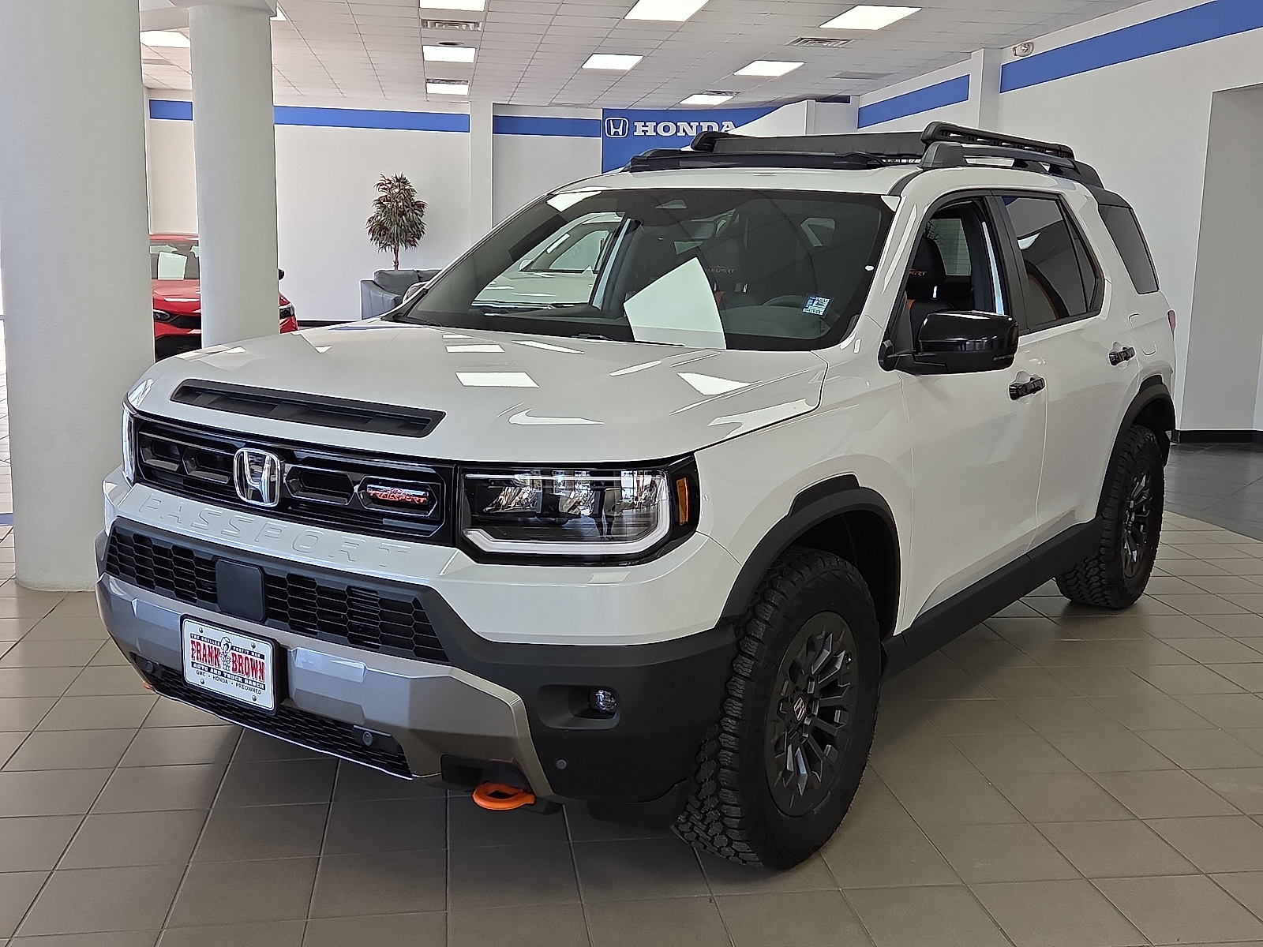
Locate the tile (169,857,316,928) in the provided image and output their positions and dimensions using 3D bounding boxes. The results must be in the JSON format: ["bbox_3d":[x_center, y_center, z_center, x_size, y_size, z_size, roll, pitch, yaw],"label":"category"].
[{"bbox_3d":[-0.885,0.964,2.942,0.300,0.010,0.300,0,11,-8],"label":"tile"}]

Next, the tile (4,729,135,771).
[{"bbox_3d":[-1.603,0.798,3.673,0.300,0.010,0.292,0,11,-8],"label":"tile"}]

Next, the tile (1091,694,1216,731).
[{"bbox_3d":[1.696,0.785,4.171,0.300,0.010,0.300,0,11,-8],"label":"tile"}]

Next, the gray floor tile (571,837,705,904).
[{"bbox_3d":[0.020,0.952,3.046,0.300,0.010,0.292,0,11,-8],"label":"gray floor tile"}]

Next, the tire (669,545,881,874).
[{"bbox_3d":[0.333,0.549,3.120,0.280,0.780,0.780,9,13,35],"label":"tire"}]

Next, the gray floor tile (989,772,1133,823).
[{"bbox_3d":[1.177,0.895,3.513,0.300,0.010,0.300,0,11,-8],"label":"gray floor tile"}]

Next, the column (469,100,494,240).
[{"bbox_3d":[-2.337,-4.002,19.895,0.358,3.430,0.300,0,11,-8],"label":"column"}]

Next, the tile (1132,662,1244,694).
[{"bbox_3d":[1.968,0.731,4.538,0.300,0.010,0.300,0,11,-8],"label":"tile"}]

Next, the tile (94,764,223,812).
[{"bbox_3d":[-1.270,0.855,3.455,0.300,0.010,0.296,0,11,-8],"label":"tile"}]

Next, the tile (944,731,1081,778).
[{"bbox_3d":[1.134,0.840,3.804,0.300,0.010,0.300,0,11,-8],"label":"tile"}]

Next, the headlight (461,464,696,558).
[{"bbox_3d":[-0.098,0.071,2.571,0.420,0.190,0.280,9,13,35],"label":"headlight"}]

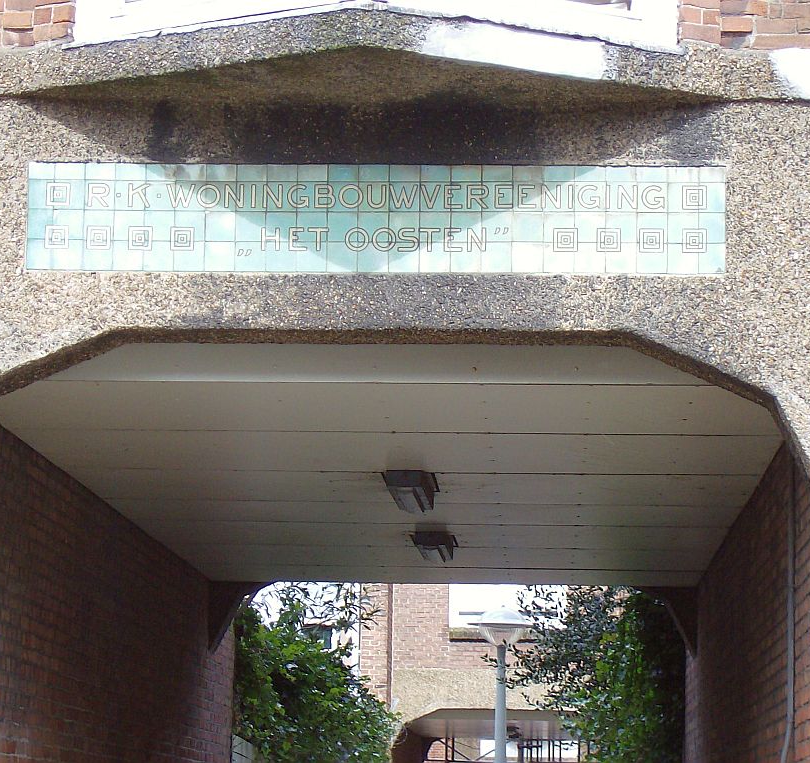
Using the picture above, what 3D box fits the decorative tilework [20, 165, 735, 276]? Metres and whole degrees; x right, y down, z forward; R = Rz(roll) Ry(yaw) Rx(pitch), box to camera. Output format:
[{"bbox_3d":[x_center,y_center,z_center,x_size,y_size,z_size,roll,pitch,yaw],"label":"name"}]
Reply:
[{"bbox_3d":[-0.102,-0.548,10.756,2.360,0.370,0.030,0,-8,3],"label":"decorative tilework"}]

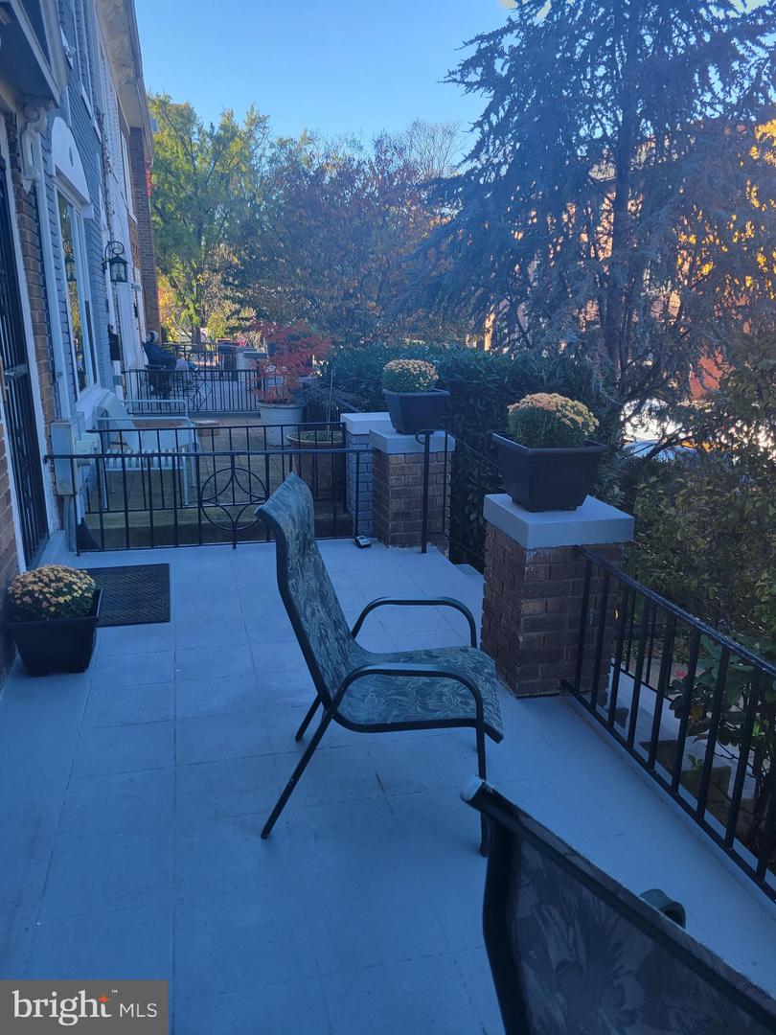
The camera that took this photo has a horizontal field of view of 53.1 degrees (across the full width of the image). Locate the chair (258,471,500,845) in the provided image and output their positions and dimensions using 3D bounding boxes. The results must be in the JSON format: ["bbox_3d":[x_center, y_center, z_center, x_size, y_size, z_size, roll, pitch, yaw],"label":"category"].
[{"bbox_3d":[0.004,0.396,2.323,0.680,0.959,0.555,2,16,5],"label":"chair"}]

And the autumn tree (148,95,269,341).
[{"bbox_3d":[-7.122,-11.299,31.284,5.400,9.809,5.400,-4,16,-14],"label":"autumn tree"}]

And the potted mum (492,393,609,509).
[{"bbox_3d":[0.629,-0.255,3.061,0.326,0.420,0.326,-4,16,-14],"label":"potted mum"}]

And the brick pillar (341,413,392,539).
[{"bbox_3d":[-0.090,-0.338,5.730,0.426,0.797,0.419,-4,16,-14],"label":"brick pillar"}]

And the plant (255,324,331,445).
[{"bbox_3d":[-1.032,-1.483,8.453,0.808,1.345,0.808,-4,16,-14],"label":"plant"}]

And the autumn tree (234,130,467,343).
[{"bbox_3d":[-1.097,-6.656,20.826,6.000,6.312,5.600,-4,16,-14],"label":"autumn tree"}]

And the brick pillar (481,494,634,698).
[{"bbox_3d":[0.655,0.301,3.181,0.423,0.714,0.434,-4,16,-14],"label":"brick pillar"}]

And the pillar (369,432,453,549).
[{"bbox_3d":[0.152,-0.218,5.096,0.431,0.698,0.441,-4,16,-14],"label":"pillar"}]

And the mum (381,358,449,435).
[{"bbox_3d":[0.175,-0.764,4.928,0.337,0.445,0.337,-4,16,-14],"label":"mum"}]

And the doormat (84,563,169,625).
[{"bbox_3d":[-1.445,0.394,4.054,0.595,0.012,0.882,-4,16,-14],"label":"doormat"}]

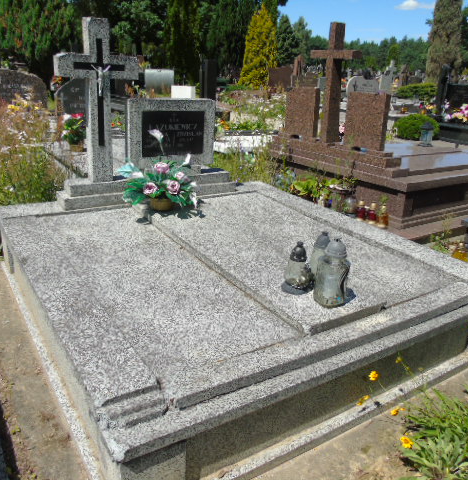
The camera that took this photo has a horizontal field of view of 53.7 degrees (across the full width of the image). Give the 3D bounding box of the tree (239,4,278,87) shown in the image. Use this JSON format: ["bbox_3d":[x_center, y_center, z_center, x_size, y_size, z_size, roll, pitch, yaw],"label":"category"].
[{"bbox_3d":[1.381,-10.366,25.192,2.150,4.625,2.150,3,20,-1],"label":"tree"}]

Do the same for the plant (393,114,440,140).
[{"bbox_3d":[3.224,-1.847,8.167,0.850,0.720,0.850,-10,24,-31],"label":"plant"}]

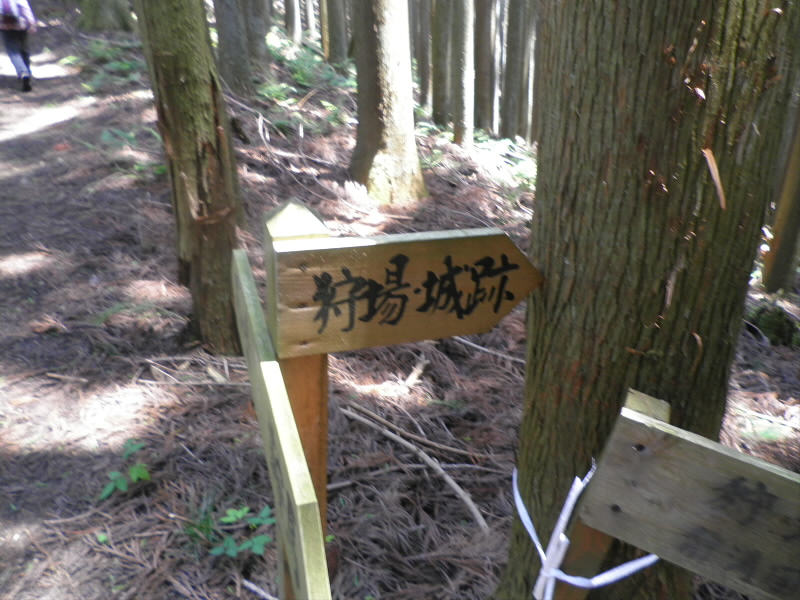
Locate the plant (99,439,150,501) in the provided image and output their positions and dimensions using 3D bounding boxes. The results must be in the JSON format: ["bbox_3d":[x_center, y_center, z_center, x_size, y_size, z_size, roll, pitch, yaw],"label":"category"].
[{"bbox_3d":[-0.846,0.519,1.917,0.140,0.110,0.140,1,18,0],"label":"plant"}]

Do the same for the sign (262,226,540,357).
[{"bbox_3d":[0.027,-0.017,1.019,0.450,0.175,0.036,-5,19,-17],"label":"sign"}]

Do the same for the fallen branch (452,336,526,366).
[{"bbox_3d":[0.368,0.211,2.618,0.376,0.030,0.033,18,32,29],"label":"fallen branch"}]

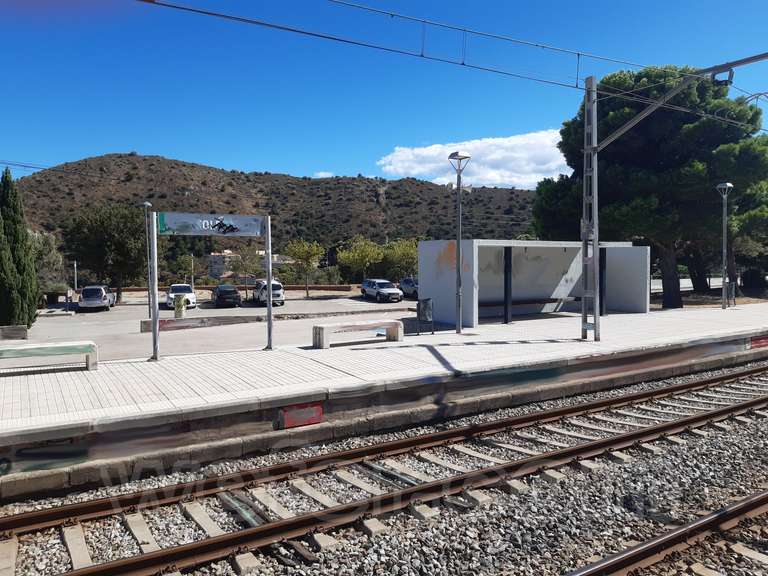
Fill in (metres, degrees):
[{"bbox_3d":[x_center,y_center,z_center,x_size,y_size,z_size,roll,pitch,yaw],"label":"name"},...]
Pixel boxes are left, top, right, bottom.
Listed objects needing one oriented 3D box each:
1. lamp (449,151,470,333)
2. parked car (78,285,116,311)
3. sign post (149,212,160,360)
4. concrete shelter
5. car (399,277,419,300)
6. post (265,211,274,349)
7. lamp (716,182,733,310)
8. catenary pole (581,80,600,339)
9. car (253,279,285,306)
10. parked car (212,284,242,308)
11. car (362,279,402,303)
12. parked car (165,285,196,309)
[{"bbox_3d":[1.964,-1.167,15.000,0.600,4.669,0.600,0,3,0],"label":"lamp"},{"bbox_3d":[-18.467,0.551,37.265,1.750,1.530,4.300,-1,3,-20],"label":"parked car"},{"bbox_3d":[-4.655,-0.037,11.720,0.120,3.000,0.120,-1,1,-31],"label":"sign post"},{"bbox_3d":[5.178,-0.271,19.142,8.007,2.462,2.660,-2,3,-32],"label":"concrete shelter"},{"bbox_3d":[2.617,-0.056,42.562,1.800,1.650,4.400,-1,3,-20],"label":"car"},{"bbox_3d":[-2.438,-0.100,12.252,0.100,2.842,0.100,-2,3,-32],"label":"post"},{"bbox_3d":[13.680,-1.685,23.150,0.650,5.050,0.650,-1,1,-31],"label":"lamp"},{"bbox_3d":[4.990,-1.900,13.850,0.200,6.360,0.420,-1,1,-31],"label":"catenary pole"},{"bbox_3d":[-8.120,0.335,41.000,1.800,1.720,4.350,-1,1,-15],"label":"car"},{"bbox_3d":[-10.681,0.429,39.267,1.770,1.460,4.100,-1,3,-21],"label":"parked car"},{"bbox_3d":[-0.210,0.180,42.200,1.840,1.660,4.550,-1,1,-17],"label":"car"},{"bbox_3d":[-13.530,0.530,38.700,1.820,1.500,4.330,-1,1,-19],"label":"parked car"}]

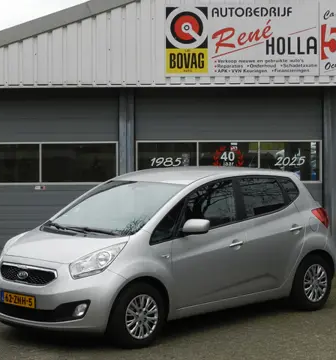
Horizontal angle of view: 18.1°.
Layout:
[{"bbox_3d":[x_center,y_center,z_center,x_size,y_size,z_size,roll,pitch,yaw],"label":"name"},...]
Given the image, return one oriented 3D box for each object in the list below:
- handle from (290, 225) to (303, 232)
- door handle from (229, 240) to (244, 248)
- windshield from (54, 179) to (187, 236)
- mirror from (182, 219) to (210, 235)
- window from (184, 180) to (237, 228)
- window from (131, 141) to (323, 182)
[{"bbox_3d":[1.343,0.514,11.058,0.205,0.050,0.050,-4,6,-45],"label":"handle"},{"bbox_3d":[0.674,0.631,10.396,0.205,0.050,0.050,-4,6,-45],"label":"door handle"},{"bbox_3d":[-0.522,0.268,10.383,1.250,0.140,0.920,4,37,45],"label":"windshield"},{"bbox_3d":[0.268,0.436,9.876,0.160,0.145,0.220,-4,6,-45],"label":"mirror"},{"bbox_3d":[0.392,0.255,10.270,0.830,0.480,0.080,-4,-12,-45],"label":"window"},{"bbox_3d":[0.833,-0.251,14.428,2.540,0.585,0.060,0,3,-2],"label":"window"}]

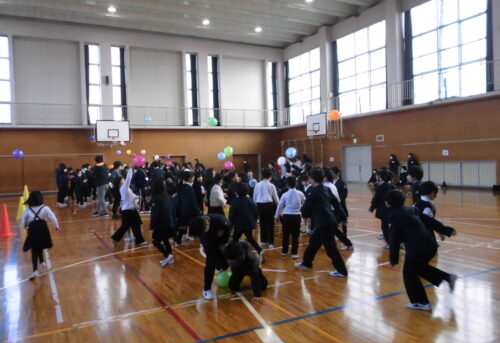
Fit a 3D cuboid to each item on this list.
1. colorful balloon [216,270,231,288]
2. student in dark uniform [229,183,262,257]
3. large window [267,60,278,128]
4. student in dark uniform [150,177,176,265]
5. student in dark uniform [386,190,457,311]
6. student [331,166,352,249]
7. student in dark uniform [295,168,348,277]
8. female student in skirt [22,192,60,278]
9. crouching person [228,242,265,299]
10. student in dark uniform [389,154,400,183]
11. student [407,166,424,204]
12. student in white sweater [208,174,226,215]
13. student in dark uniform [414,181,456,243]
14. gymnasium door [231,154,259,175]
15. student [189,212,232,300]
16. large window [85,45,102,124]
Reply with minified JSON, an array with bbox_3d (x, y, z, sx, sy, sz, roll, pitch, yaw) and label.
[{"bbox_3d":[-0.312,1.302,4.520,0.195,0.200,0.195,-2,2,0],"label":"colorful balloon"},{"bbox_3d":[-0.083,0.764,5.650,0.420,1.166,0.520,-3,2,-21],"label":"student in dark uniform"},{"bbox_3d":[1.612,-5.400,26.267,0.908,4.491,0.150,-3,3,-28],"label":"large window"},{"bbox_3d":[-1.238,0.701,5.286,0.360,1.220,0.380,0,2,45],"label":"student in dark uniform"},{"bbox_3d":[1.620,0.726,3.567,0.600,1.090,0.460,0,2,41],"label":"student in dark uniform"},{"bbox_3d":[1.542,0.572,6.385,0.340,1.270,0.420,-2,1,-18],"label":"student"},{"bbox_3d":[0.887,0.623,4.805,0.580,1.280,0.480,0,2,45],"label":"student in dark uniform"},{"bbox_3d":[-3.027,0.871,5.400,0.500,1.180,0.380,-3,2,-27],"label":"female student in skirt"},{"bbox_3d":[-0.050,1.000,3.970,0.480,0.540,0.640,0,0,19],"label":"crouching person"},{"bbox_3d":[6.311,-0.011,16.400,0.360,1.435,0.420,-3,2,-27],"label":"student in dark uniform"},{"bbox_3d":[2.392,0.570,5.485,0.340,1.270,0.380,-2,1,-3],"label":"student"},{"bbox_3d":[-0.563,0.692,6.500,0.360,1.279,0.350,-3,2,-28],"label":"student in white sweater"},{"bbox_3d":[2.135,0.674,4.537,0.380,1.120,0.380,-2,1,-21],"label":"student in dark uniform"},{"bbox_3d":[-0.216,-0.252,24.918,1.951,1.725,0.120,-3,3,-28],"label":"gymnasium door"},{"bbox_3d":[-0.479,0.963,4.550,0.450,0.882,0.660,0,3,37],"label":"student"},{"bbox_3d":[-9.544,-5.287,22.900,0.930,4.850,0.180,-2,2,-30],"label":"large window"}]

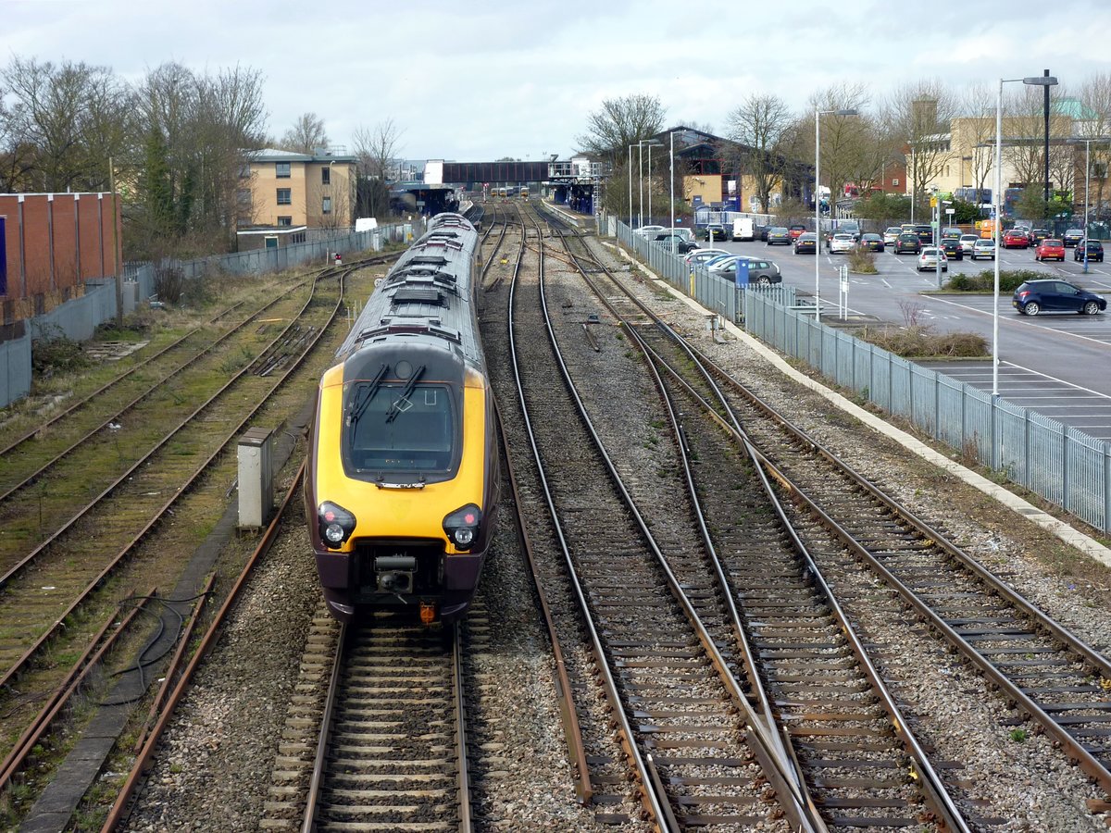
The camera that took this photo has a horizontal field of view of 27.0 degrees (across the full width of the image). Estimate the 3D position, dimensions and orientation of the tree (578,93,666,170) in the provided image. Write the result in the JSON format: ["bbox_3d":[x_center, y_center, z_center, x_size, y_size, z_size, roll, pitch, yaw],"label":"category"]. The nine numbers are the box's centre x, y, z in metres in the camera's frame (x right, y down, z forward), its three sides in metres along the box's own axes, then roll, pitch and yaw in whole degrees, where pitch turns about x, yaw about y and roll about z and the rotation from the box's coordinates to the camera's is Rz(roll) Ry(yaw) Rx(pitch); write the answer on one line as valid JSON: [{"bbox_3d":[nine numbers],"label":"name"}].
[{"bbox_3d":[6.589,-25.699,230.000,9.000,12.660,9.000,0,6,0],"label":"tree"}]

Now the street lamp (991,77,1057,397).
[{"bbox_3d":[9.949,-3.148,49.000,1.270,8.180,0.330,-1,6,-2],"label":"street lamp"}]

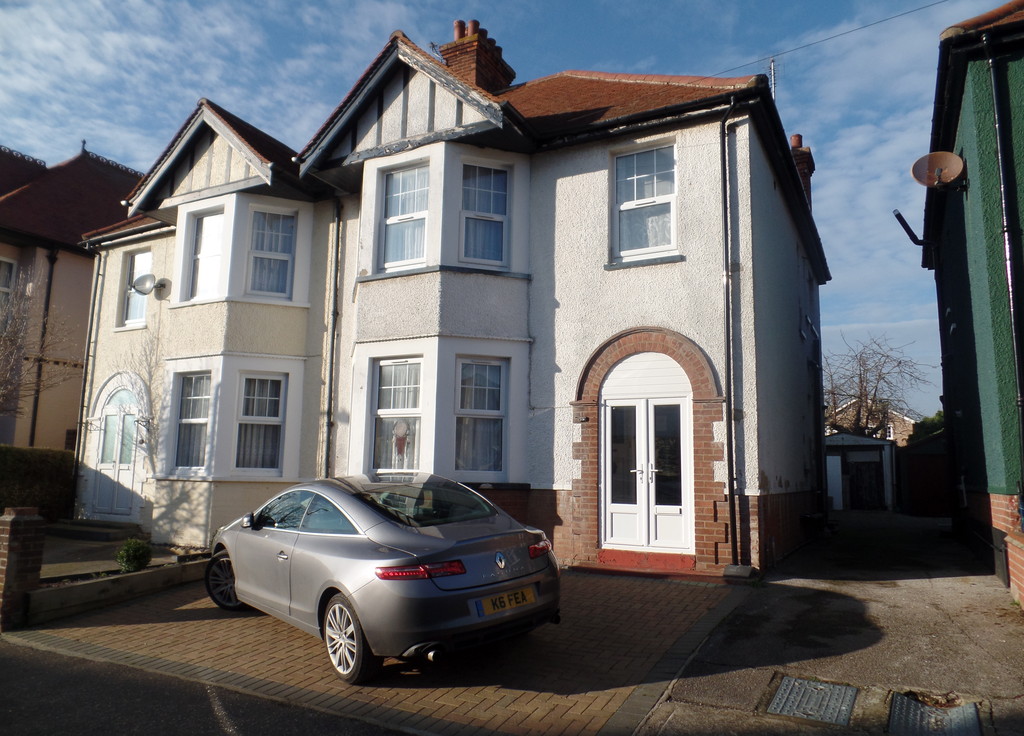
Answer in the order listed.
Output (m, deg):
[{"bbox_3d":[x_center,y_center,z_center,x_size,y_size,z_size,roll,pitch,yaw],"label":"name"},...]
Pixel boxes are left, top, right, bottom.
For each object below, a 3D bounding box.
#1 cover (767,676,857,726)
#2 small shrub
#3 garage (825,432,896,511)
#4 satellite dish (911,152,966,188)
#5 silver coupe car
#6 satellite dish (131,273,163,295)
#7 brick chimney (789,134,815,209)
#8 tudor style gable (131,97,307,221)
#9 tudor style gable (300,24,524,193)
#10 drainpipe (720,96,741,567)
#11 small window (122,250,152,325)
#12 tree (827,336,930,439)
[{"bbox_3d":[1.949,2.139,4.391,0.455,0.040,0.610,-3,-4,29],"label":"cover"},{"bbox_3d":[-4.242,2.107,7.647,0.397,0.393,0.397,-3,-8,29],"label":"small shrub"},{"bbox_3d":[11.579,3.569,23.265,2.650,2.410,5.000,-3,-10,29],"label":"garage"},{"bbox_3d":[5.001,-2.273,7.986,0.620,0.530,0.320,-7,-29,43],"label":"satellite dish"},{"bbox_3d":[-1.440,1.742,6.633,1.900,1.400,4.640,2,-6,-39],"label":"silver coupe car"},{"bbox_3d":[-7.093,-1.629,13.162,0.440,0.440,0.440,-2,-8,21],"label":"satellite dish"},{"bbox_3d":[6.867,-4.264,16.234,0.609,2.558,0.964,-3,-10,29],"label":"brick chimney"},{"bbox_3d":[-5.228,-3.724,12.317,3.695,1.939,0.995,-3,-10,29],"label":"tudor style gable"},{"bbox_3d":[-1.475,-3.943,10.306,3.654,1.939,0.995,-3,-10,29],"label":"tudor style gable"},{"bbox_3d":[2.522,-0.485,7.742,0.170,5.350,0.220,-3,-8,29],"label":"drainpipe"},{"bbox_3d":[-7.846,-1.680,14.378,0.873,1.553,0.142,-3,-10,29],"label":"small window"},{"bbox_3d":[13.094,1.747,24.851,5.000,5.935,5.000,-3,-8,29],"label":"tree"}]

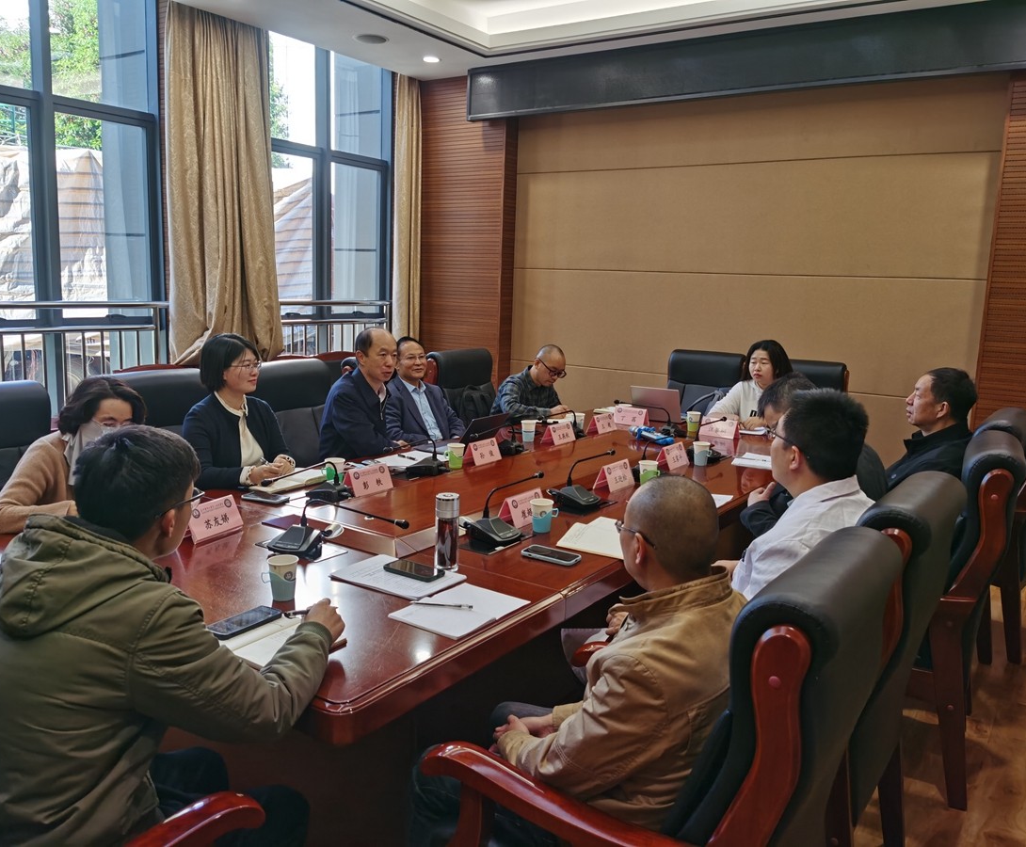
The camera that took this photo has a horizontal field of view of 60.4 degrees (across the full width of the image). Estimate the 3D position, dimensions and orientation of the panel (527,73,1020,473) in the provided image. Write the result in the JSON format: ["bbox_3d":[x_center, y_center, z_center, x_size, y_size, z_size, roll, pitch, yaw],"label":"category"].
[{"bbox_3d":[1.473,-0.958,6.535,3.600,2.850,0.080,8,11,34],"label":"panel"}]

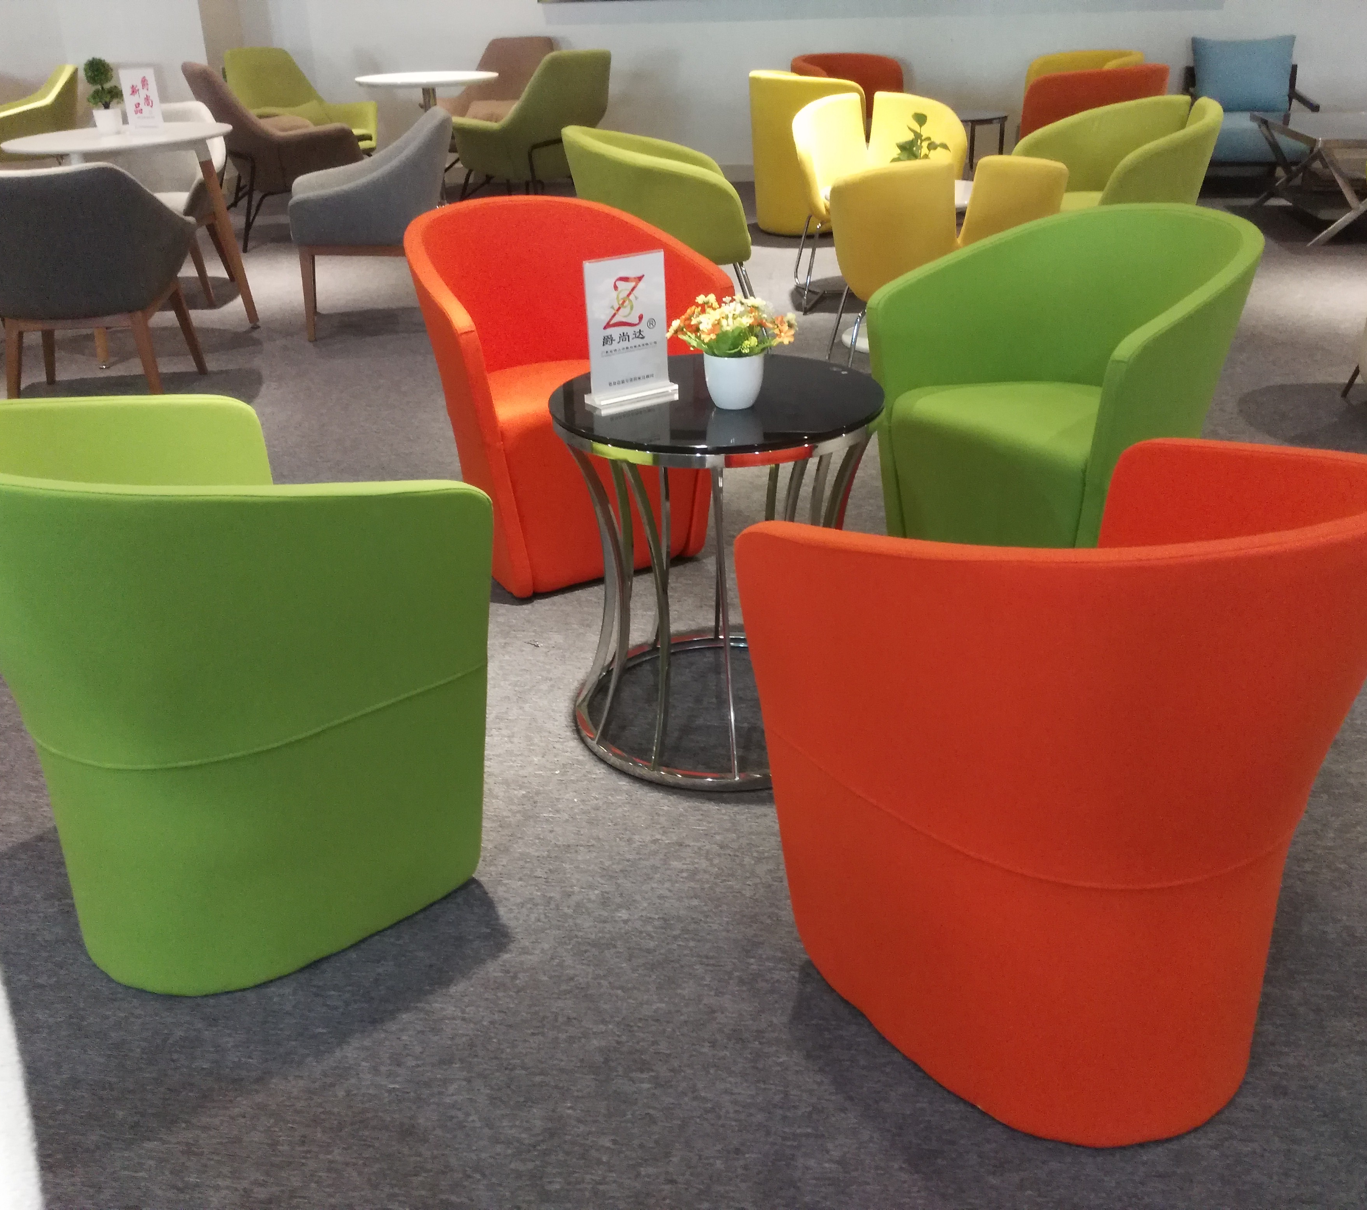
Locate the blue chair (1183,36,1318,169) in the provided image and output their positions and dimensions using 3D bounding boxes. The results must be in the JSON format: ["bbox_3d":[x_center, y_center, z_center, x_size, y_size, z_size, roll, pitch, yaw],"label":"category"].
[{"bbox_3d":[3.050,-2.631,7.092,0.640,0.790,0.730,2,26,9],"label":"blue chair"}]

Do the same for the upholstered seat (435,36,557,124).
[{"bbox_3d":[-1.143,-3.000,8.080,0.740,0.890,0.760,15,30,31],"label":"upholstered seat"}]

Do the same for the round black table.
[{"bbox_3d":[0.061,-0.072,2.200,0.527,0.580,0.527,-1,25,1],"label":"round black table"}]

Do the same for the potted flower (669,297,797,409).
[{"bbox_3d":[0.078,-0.403,2.069,0.200,0.170,0.195,-2,26,0],"label":"potted flower"}]

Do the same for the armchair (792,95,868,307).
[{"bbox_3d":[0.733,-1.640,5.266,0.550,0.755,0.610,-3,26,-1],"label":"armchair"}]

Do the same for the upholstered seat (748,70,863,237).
[{"bbox_3d":[0.602,-2.429,6.995,0.600,0.770,0.660,-8,26,-13],"label":"upholstered seat"}]

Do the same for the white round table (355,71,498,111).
[{"bbox_3d":[-1.475,-2.724,7.707,0.820,0.730,0.820,-2,25,0],"label":"white round table"}]

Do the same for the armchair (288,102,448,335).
[{"bbox_3d":[-1.181,-1.499,5.126,0.610,0.775,0.620,-4,25,-5],"label":"armchair"}]

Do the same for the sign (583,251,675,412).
[{"bbox_3d":[-0.085,-0.435,2.066,0.150,0.222,0.046,-16,29,-28],"label":"sign"}]

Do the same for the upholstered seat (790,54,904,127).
[{"bbox_3d":[0.944,-2.777,7.586,0.650,0.750,0.620,-16,29,-27],"label":"upholstered seat"}]

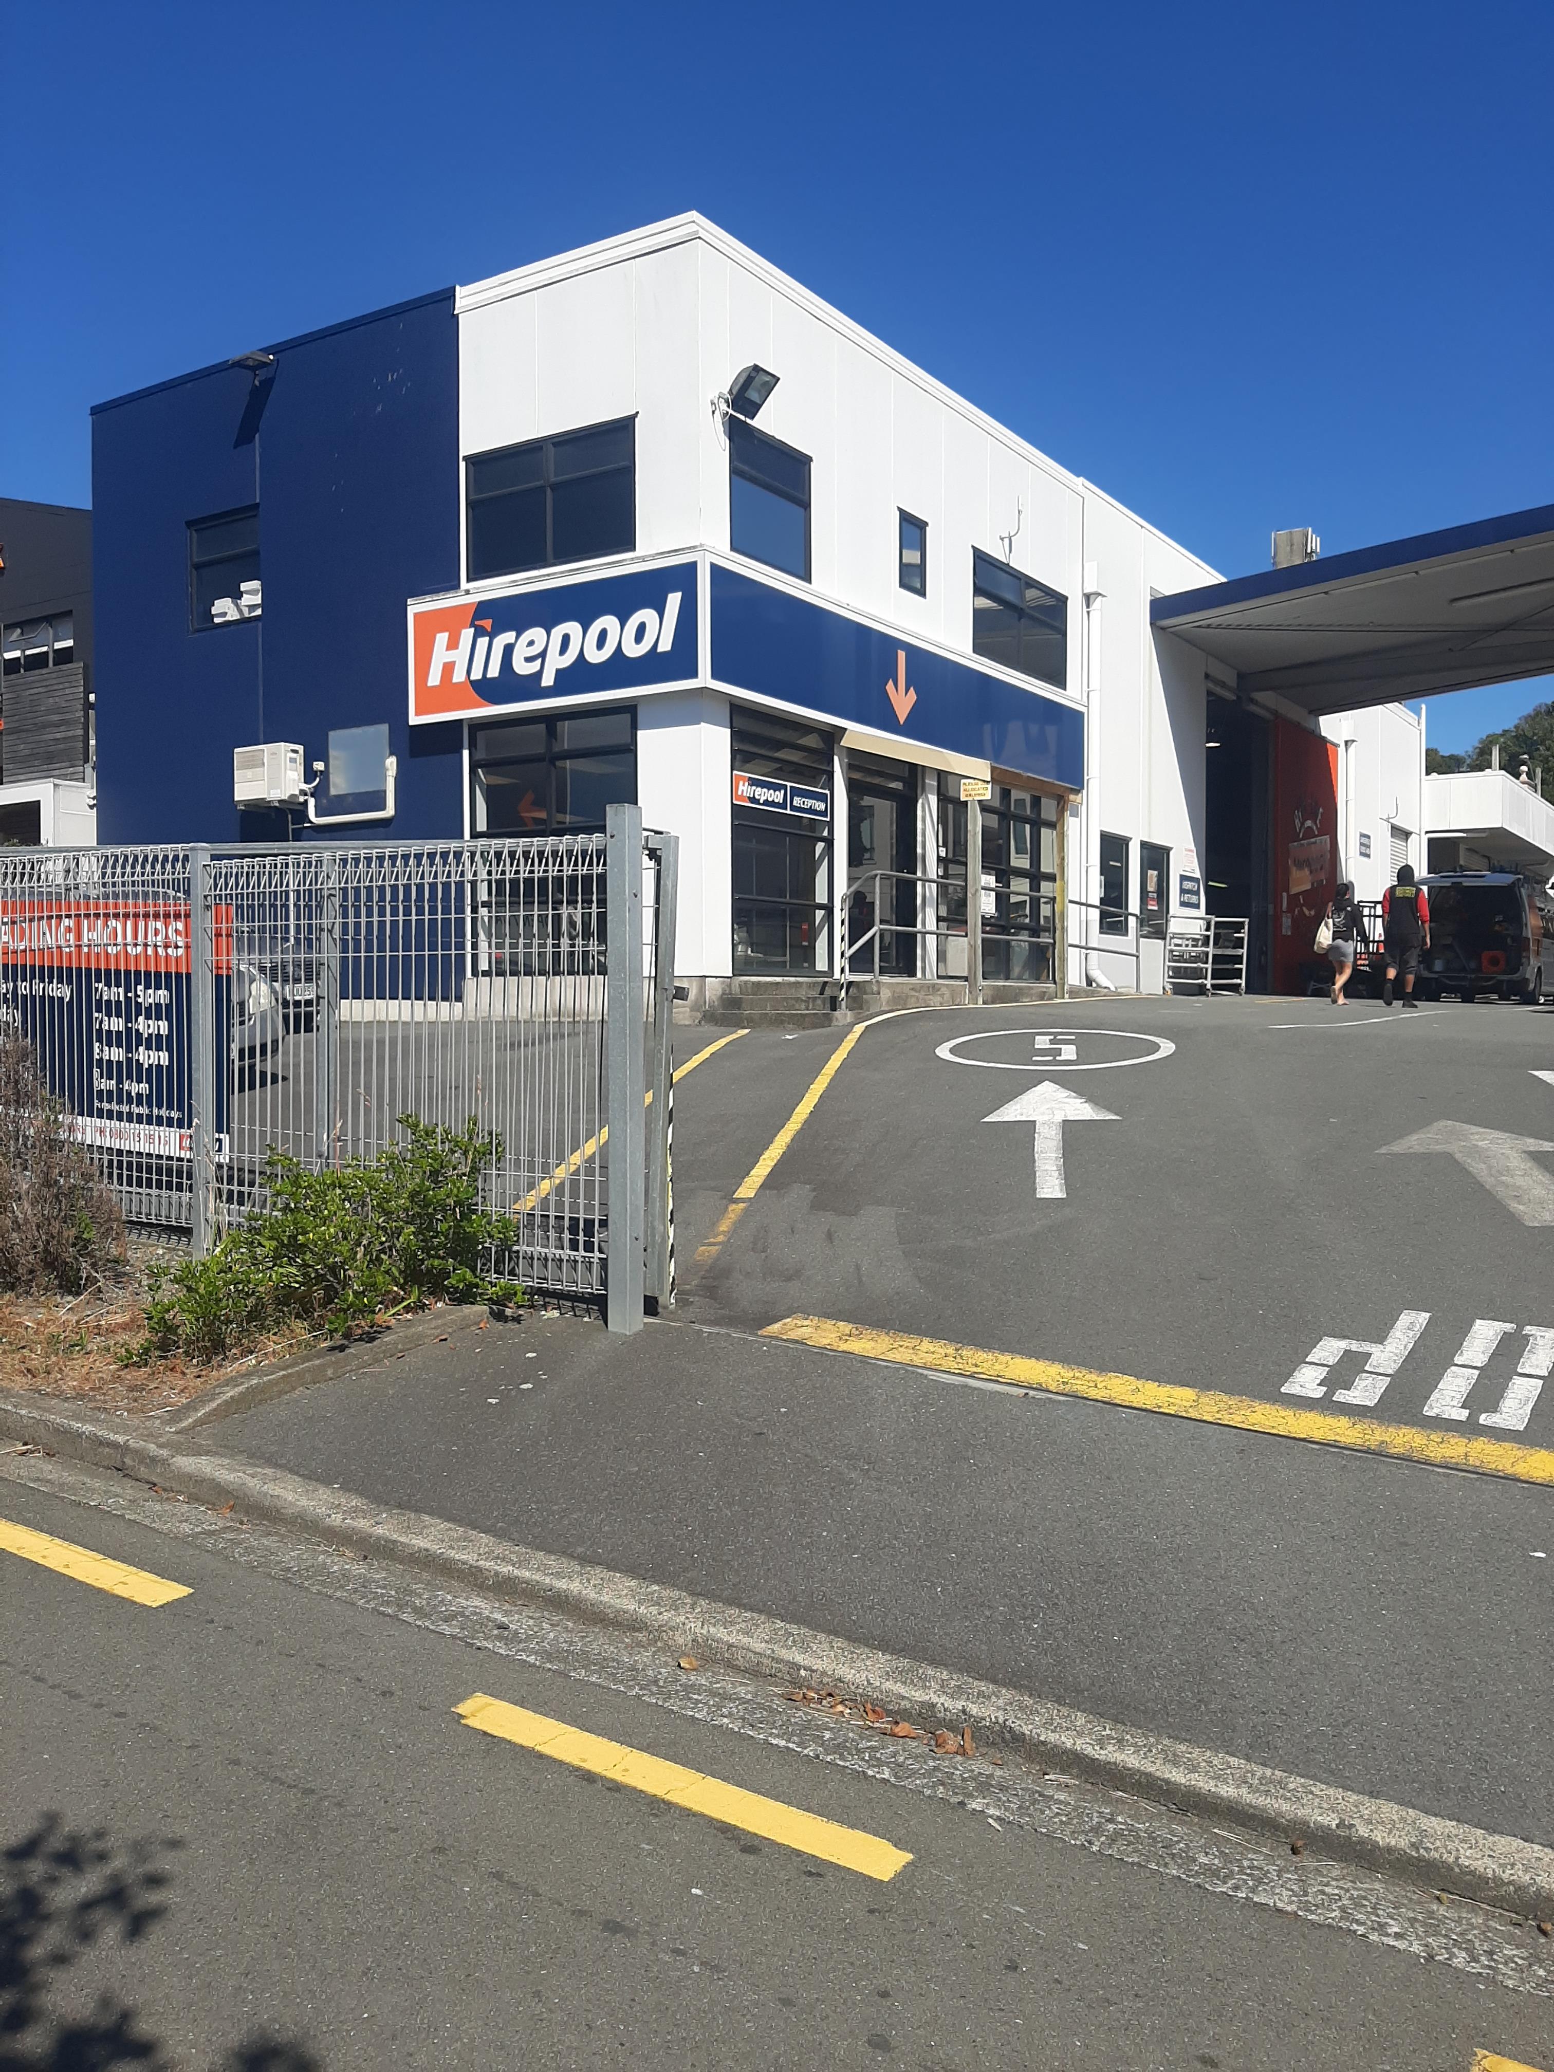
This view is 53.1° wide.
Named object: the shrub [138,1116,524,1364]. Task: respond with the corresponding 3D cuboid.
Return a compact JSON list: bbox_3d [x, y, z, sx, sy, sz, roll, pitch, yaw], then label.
[{"bbox_3d":[-1.761,0.729,6.224,1.080,0.820,1.080,1,2,33],"label":"shrub"}]

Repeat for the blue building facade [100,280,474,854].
[{"bbox_3d":[-5.631,-3.858,17.110,6.100,7.150,0.500,1,2,33],"label":"blue building facade"}]

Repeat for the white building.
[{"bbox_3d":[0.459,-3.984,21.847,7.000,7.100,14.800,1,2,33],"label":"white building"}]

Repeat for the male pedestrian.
[{"bbox_3d":[7.637,-1.229,18.900,0.580,1.770,0.500,1,2,28],"label":"male pedestrian"}]

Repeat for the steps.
[{"bbox_3d":[1.196,-0.348,15.503,1.330,0.460,4.800,1,2,33],"label":"steps"}]

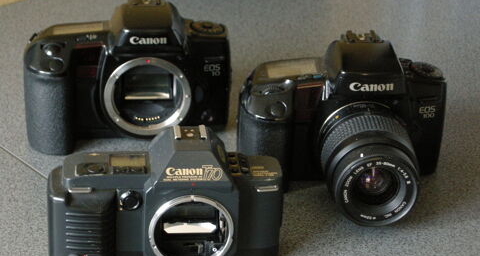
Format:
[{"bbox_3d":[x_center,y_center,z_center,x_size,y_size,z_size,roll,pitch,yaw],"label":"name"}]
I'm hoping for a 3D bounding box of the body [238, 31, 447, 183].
[{"bbox_3d":[0.075,-0.012,1.024,0.153,0.105,0.068,1,28,-1],"label":"body"}]

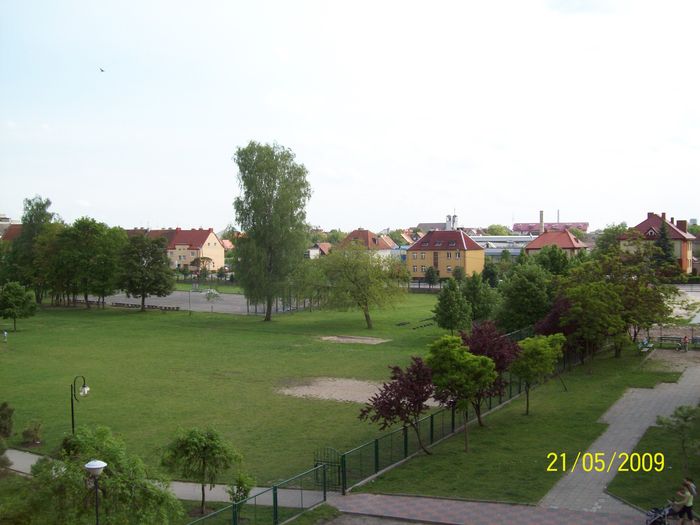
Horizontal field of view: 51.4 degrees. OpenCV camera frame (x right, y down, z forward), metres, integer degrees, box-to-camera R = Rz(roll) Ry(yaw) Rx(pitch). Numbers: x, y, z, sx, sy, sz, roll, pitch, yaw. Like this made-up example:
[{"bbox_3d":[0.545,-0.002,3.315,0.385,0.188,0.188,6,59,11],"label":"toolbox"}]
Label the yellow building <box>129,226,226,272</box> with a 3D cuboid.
[{"bbox_3d":[-55.725,-4.202,227.391,36.000,12.200,10.500,1,2,34],"label":"yellow building"}]

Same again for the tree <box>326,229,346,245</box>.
[{"bbox_3d":[-4.448,-5.536,239.940,7.500,11.000,7.500,0,2,0],"label":"tree"}]

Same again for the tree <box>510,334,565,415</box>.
[{"bbox_3d":[10.649,6.316,41.252,3.060,4.480,2.960,-1,1,14],"label":"tree"}]

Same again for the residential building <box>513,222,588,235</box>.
[{"bbox_3d":[110.119,-12.597,399.803,41.000,18.500,14.000,1,2,34],"label":"residential building"}]

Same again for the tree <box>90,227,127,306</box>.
[{"bbox_3d":[-39.858,0.818,120.158,6.590,13.510,6.400,-1,1,-18],"label":"tree"}]

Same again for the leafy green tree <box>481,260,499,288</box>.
[{"bbox_3d":[26.468,2.326,138.125,3.415,5.412,3.415,0,2,0],"label":"leafy green tree"}]

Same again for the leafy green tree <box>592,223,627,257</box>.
[{"bbox_3d":[57.150,-1.902,160.161,7.910,13.780,7.520,0,1,20],"label":"leafy green tree"}]

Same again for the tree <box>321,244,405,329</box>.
[{"bbox_3d":[1.543,2.792,85.114,9.810,9.790,9.320,-1,1,1],"label":"tree"}]

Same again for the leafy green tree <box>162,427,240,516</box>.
[{"bbox_3d":[-5.741,7.999,27.912,2.910,3.466,2.910,-2,3,-12],"label":"leafy green tree"}]

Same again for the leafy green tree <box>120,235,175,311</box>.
[{"bbox_3d":[-27.780,1.405,98.800,7.348,10.404,7.348,-2,3,-16],"label":"leafy green tree"}]

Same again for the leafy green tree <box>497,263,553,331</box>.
[{"bbox_3d":[16.790,3.622,70.131,5.409,7.253,5.409,0,3,13],"label":"leafy green tree"}]

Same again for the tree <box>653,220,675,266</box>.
[{"bbox_3d":[60.383,-2.553,139.724,4.423,11.191,4.423,0,3,23],"label":"tree"}]

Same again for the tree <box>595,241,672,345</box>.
[{"bbox_3d":[27.245,2.660,69.616,7.640,9.910,7.260,0,1,21],"label":"tree"}]

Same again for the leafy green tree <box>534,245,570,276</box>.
[{"bbox_3d":[39.021,1.152,140.108,6.920,9.230,6.580,-1,1,16],"label":"leafy green tree"}]

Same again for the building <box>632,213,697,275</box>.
[{"bbox_3d":[61.461,-3.472,145.694,13.300,12.400,12.500,1,3,34],"label":"building"}]

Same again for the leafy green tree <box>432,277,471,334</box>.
[{"bbox_3d":[9.921,4.328,71.154,3.714,5.534,3.714,0,2,0],"label":"leafy green tree"}]

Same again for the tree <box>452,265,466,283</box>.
[{"bbox_3d":[23.659,3.032,157.061,3.020,5.200,2.930,-1,1,9],"label":"tree"}]

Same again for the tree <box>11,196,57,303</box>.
[{"bbox_3d":[-48.247,-1.837,110.946,7.036,16.392,7.036,-2,3,-23],"label":"tree"}]

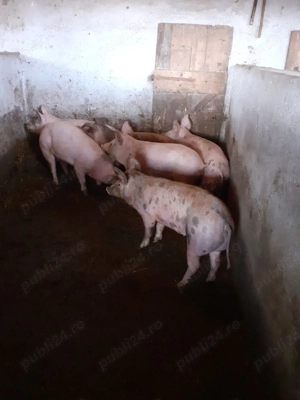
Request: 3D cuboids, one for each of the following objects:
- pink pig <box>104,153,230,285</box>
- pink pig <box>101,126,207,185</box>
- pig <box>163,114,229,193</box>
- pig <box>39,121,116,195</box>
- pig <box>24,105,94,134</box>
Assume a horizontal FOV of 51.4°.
[{"bbox_3d":[0.100,0.119,2.349,0.340,0.680,1.160,-15,29,-33],"label":"pink pig"},{"bbox_3d":[0.047,-0.304,3.281,1.140,0.690,0.340,8,25,13],"label":"pink pig"},{"bbox_3d":[0.517,-0.379,3.470,0.370,0.710,1.150,-6,25,-18],"label":"pig"},{"bbox_3d":[-0.785,-0.403,3.434,1.120,0.680,0.330,19,29,32],"label":"pig"},{"bbox_3d":[-1.056,-0.802,4.266,1.160,0.710,0.340,3,24,2],"label":"pig"}]

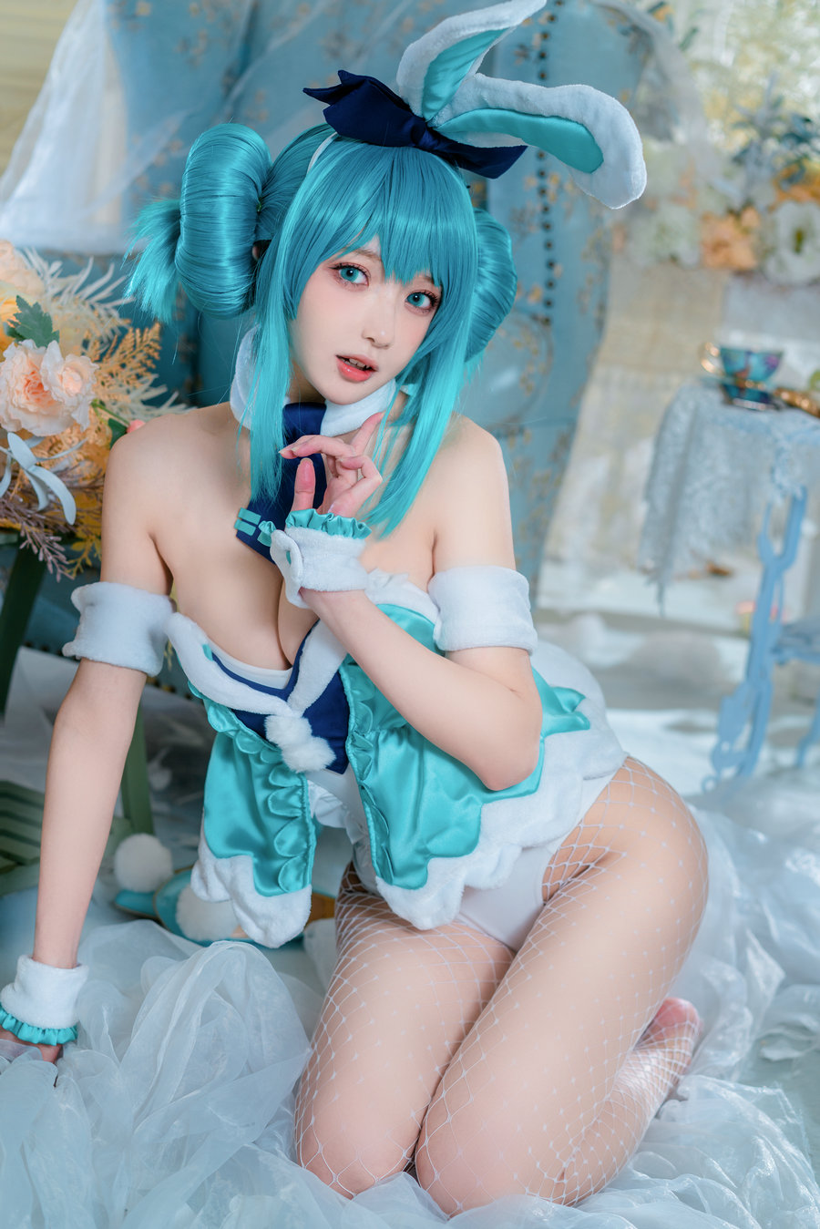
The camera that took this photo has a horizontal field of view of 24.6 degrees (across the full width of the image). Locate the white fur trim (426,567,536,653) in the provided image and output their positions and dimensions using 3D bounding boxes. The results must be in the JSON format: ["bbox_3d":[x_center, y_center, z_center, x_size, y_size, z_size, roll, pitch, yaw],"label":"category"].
[{"bbox_3d":[0.065,-0.005,1.690,0.094,0.078,0.095,-3,7,11],"label":"white fur trim"}]

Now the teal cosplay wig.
[{"bbox_3d":[-0.080,-0.262,1.710,0.340,0.355,0.270,14,12,-19],"label":"teal cosplay wig"}]

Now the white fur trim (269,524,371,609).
[{"bbox_3d":[-0.076,-0.040,1.590,0.083,0.066,0.075,-6,3,11],"label":"white fur trim"}]

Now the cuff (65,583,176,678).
[{"bbox_3d":[-0.266,0.013,1.710,0.096,0.070,0.095,12,6,6],"label":"cuff"}]

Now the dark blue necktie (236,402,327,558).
[{"bbox_3d":[-0.114,-0.118,1.640,0.070,0.145,0.030,15,-2,12],"label":"dark blue necktie"}]

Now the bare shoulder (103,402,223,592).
[{"bbox_3d":[-0.228,-0.108,1.720,0.115,0.165,0.110,10,9,8],"label":"bare shoulder"}]

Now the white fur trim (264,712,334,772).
[{"bbox_3d":[-0.097,0.111,1.640,0.062,0.053,0.042,-5,6,11],"label":"white fur trim"}]

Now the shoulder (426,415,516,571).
[{"bbox_3d":[0.056,-0.109,1.690,0.083,0.145,0.100,-1,9,6],"label":"shoulder"}]

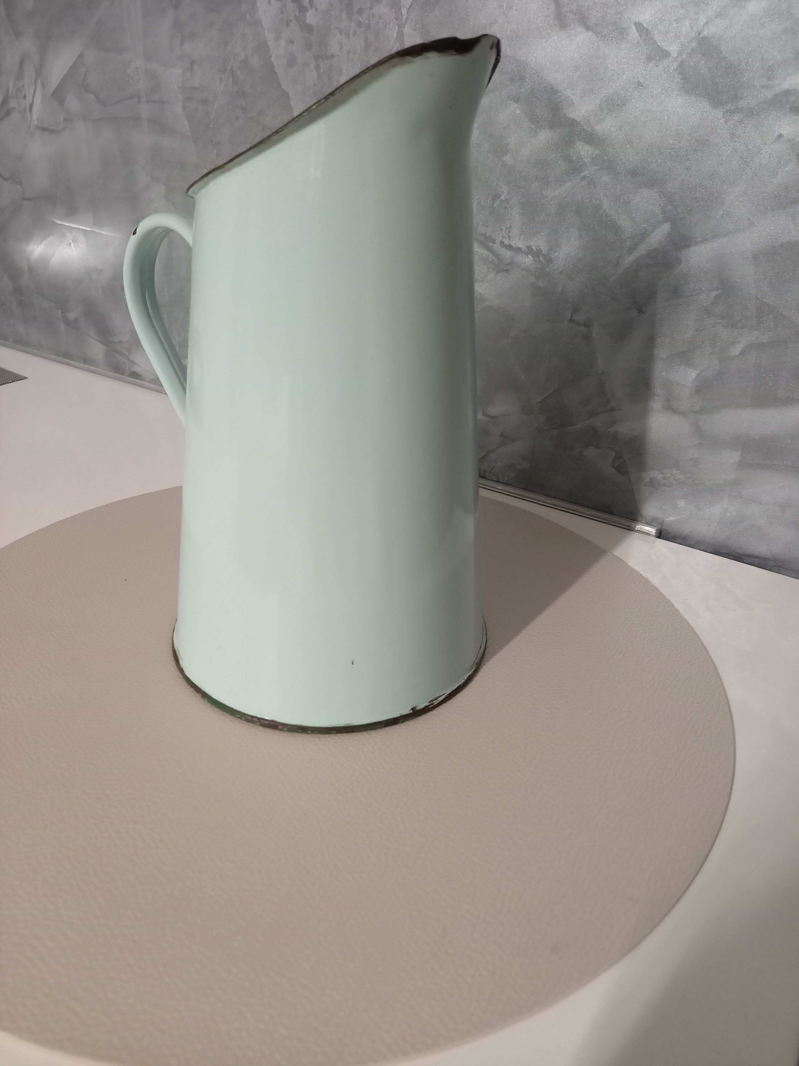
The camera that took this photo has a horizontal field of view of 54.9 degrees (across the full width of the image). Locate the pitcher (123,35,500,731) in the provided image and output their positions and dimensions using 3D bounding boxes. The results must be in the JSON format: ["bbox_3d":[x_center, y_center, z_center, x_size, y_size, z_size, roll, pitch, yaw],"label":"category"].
[{"bbox_3d":[-0.033,-0.063,0.322,0.162,0.246,0.152,8,29,9],"label":"pitcher"}]

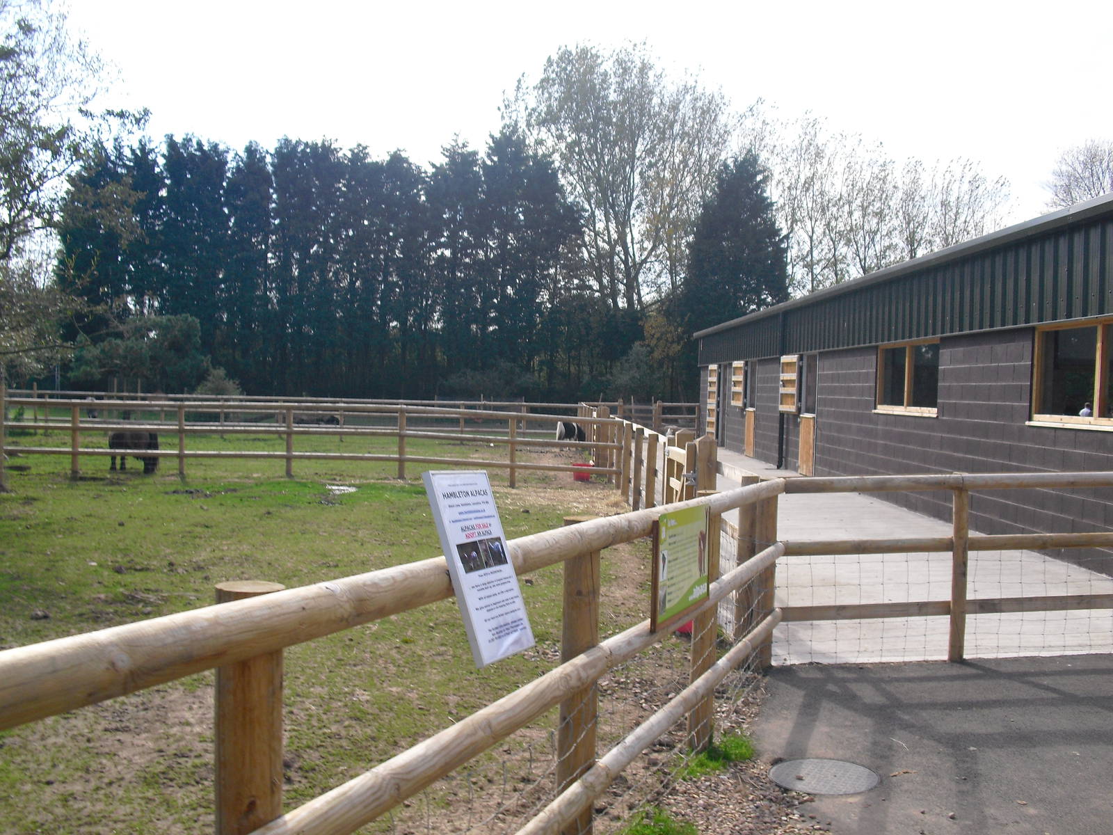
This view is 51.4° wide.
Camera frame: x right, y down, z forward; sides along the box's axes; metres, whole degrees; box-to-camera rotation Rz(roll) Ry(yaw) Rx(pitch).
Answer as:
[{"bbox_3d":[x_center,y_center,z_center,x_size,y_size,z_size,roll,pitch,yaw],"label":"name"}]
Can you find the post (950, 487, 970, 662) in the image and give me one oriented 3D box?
[{"bbox_3d":[2.460,0.918,7.080,0.095,1.150,0.095,1,2,-14],"label":"post"}]

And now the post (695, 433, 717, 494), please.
[{"bbox_3d":[1.134,0.771,8.800,0.145,1.270,0.145,2,2,-1],"label":"post"}]

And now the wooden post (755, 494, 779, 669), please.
[{"bbox_3d":[1.225,0.919,6.780,0.110,1.110,0.110,1,2,-14],"label":"wooden post"}]

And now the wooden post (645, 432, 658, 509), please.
[{"bbox_3d":[1.092,0.740,13.300,0.105,1.090,0.105,2,2,-1],"label":"wooden post"}]

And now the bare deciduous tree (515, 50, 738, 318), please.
[{"bbox_3d":[3.806,-11.056,68.000,13.200,21.900,12.000,2,2,0],"label":"bare deciduous tree"}]

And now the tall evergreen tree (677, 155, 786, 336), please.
[{"bbox_3d":[9.172,-6.700,60.000,5.600,14.000,5.500,2,2,0],"label":"tall evergreen tree"}]

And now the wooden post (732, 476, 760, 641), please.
[{"bbox_3d":[1.133,0.908,6.920,0.110,1.110,0.110,2,2,-1],"label":"wooden post"}]

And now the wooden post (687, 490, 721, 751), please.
[{"bbox_3d":[0.658,0.902,5.150,0.105,1.150,0.105,2,2,20],"label":"wooden post"}]

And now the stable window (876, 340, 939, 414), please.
[{"bbox_3d":[5.066,-0.565,16.820,0.130,1.050,2.850,2,2,-1],"label":"stable window"}]

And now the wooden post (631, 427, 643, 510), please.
[{"bbox_3d":[1.066,0.687,15.100,0.100,1.090,0.100,2,2,-1],"label":"wooden post"}]

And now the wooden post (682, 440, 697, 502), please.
[{"bbox_3d":[1.029,0.770,8.950,0.090,1.170,0.090,2,2,-1],"label":"wooden post"}]

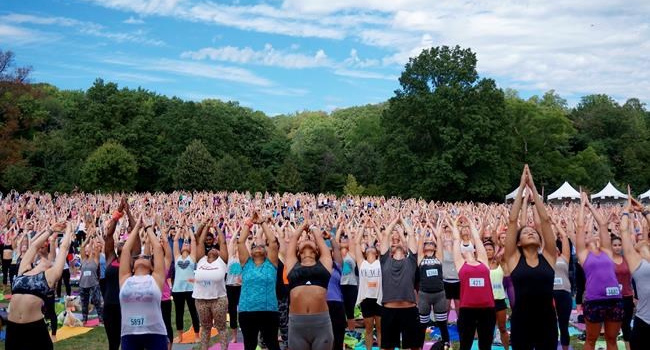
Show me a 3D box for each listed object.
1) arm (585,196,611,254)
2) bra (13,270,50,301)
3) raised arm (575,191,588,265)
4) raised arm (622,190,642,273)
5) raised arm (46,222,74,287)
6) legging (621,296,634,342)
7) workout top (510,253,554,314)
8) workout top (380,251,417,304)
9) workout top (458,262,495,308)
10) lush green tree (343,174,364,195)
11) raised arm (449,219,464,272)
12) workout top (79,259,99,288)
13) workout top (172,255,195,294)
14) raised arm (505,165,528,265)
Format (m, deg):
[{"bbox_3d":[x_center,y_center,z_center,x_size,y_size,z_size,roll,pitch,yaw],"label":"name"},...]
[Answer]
[{"bbox_3d":[3.093,0.562,8.600,0.190,0.660,0.200,-12,-14,6],"label":"arm"},{"bbox_3d":[-2.228,0.846,5.750,0.300,0.250,0.230,0,-20,-5],"label":"bra"},{"bbox_3d":[2.878,0.600,8.500,0.140,0.820,0.170,-1,-16,6],"label":"raised arm"},{"bbox_3d":[2.790,0.504,6.875,0.140,0.740,0.180,3,-12,0],"label":"raised arm"},{"bbox_3d":[-2.138,0.632,6.100,0.160,0.560,0.210,10,-19,11],"label":"raised arm"},{"bbox_3d":[3.777,1.834,9.650,0.350,0.580,0.260,-1,-6,6],"label":"legging"},{"bbox_3d":[1.520,0.795,5.550,0.330,0.480,0.250,-1,-16,6],"label":"workout top"},{"bbox_3d":[0.781,1.089,8.050,0.400,0.580,0.270,0,-16,3],"label":"workout top"},{"bbox_3d":[1.600,1.156,8.000,0.380,0.510,0.290,-4,-11,5],"label":"workout top"},{"bbox_3d":[3.198,1.739,85.000,2.500,4.000,2.500,0,-5,3],"label":"lush green tree"},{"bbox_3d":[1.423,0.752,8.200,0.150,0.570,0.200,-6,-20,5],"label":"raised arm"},{"bbox_3d":[-4.807,2.023,15.400,0.380,0.600,0.260,0,-14,-3],"label":"workout top"},{"bbox_3d":[-2.289,1.615,12.300,0.360,0.590,0.250,0,-11,0],"label":"workout top"},{"bbox_3d":[1.434,0.303,5.675,0.130,0.730,0.170,10,-11,0],"label":"raised arm"}]

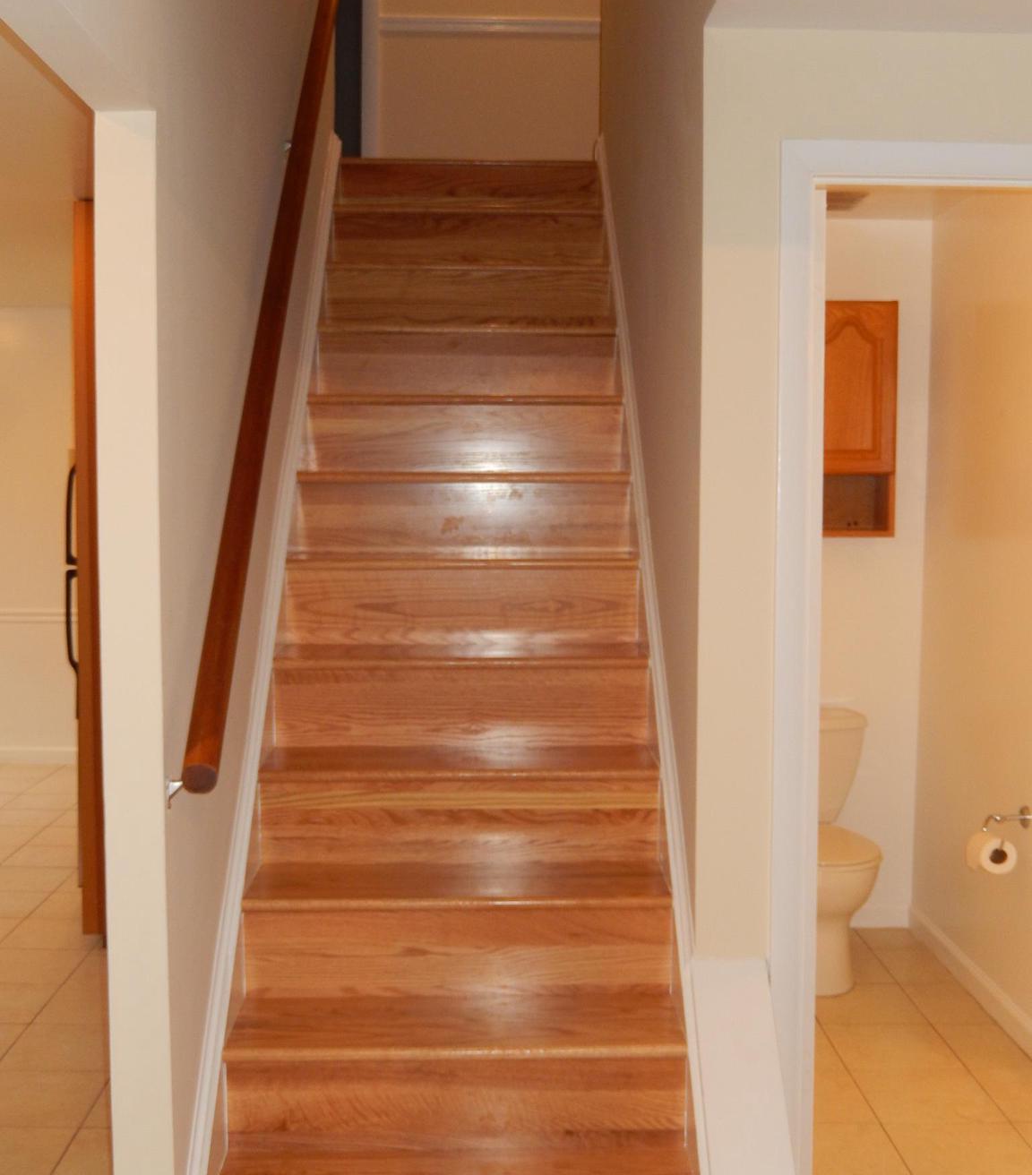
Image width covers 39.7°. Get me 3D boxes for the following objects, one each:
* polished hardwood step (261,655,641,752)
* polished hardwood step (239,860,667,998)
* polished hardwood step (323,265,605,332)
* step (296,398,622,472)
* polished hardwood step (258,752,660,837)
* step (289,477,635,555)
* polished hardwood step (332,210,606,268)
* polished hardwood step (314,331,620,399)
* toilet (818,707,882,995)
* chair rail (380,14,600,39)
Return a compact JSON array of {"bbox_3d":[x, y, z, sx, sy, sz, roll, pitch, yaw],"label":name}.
[{"bbox_3d":[-0.128,0.261,3.460,0.869,0.214,0.264,0,4,-1],"label":"polished hardwood step"},{"bbox_3d":[-0.120,0.723,3.029,0.869,0.214,0.264,0,4,-1],"label":"polished hardwood step"},{"bbox_3d":[-0.148,-0.894,4.537,0.869,0.214,0.264,0,4,-1],"label":"polished hardwood step"},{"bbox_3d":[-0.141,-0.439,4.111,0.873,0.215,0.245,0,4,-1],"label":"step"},{"bbox_3d":[-0.124,0.490,3.249,0.873,0.215,0.245,0,4,-1],"label":"polished hardwood step"},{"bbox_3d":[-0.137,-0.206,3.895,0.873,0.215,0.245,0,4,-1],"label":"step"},{"bbox_3d":[-0.152,-1.125,4.753,0.869,0.214,0.264,0,4,-1],"label":"polished hardwood step"},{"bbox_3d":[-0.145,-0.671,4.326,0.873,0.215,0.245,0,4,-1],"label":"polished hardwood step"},{"bbox_3d":[0.900,0.780,4.342,0.440,0.752,0.680,0,4,-1],"label":"toilet"},{"bbox_3d":[-0.107,-2.337,5.960,0.918,0.072,0.025,0,4,-1],"label":"chair rail"}]

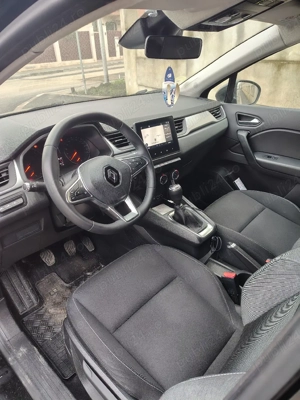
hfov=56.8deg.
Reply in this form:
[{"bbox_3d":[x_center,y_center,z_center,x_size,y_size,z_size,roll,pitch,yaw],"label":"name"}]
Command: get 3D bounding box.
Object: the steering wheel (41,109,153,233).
[{"bbox_3d":[-0.139,-0.078,0.830,0.365,0.360,0.095,-32,11,-38],"label":"steering wheel"}]

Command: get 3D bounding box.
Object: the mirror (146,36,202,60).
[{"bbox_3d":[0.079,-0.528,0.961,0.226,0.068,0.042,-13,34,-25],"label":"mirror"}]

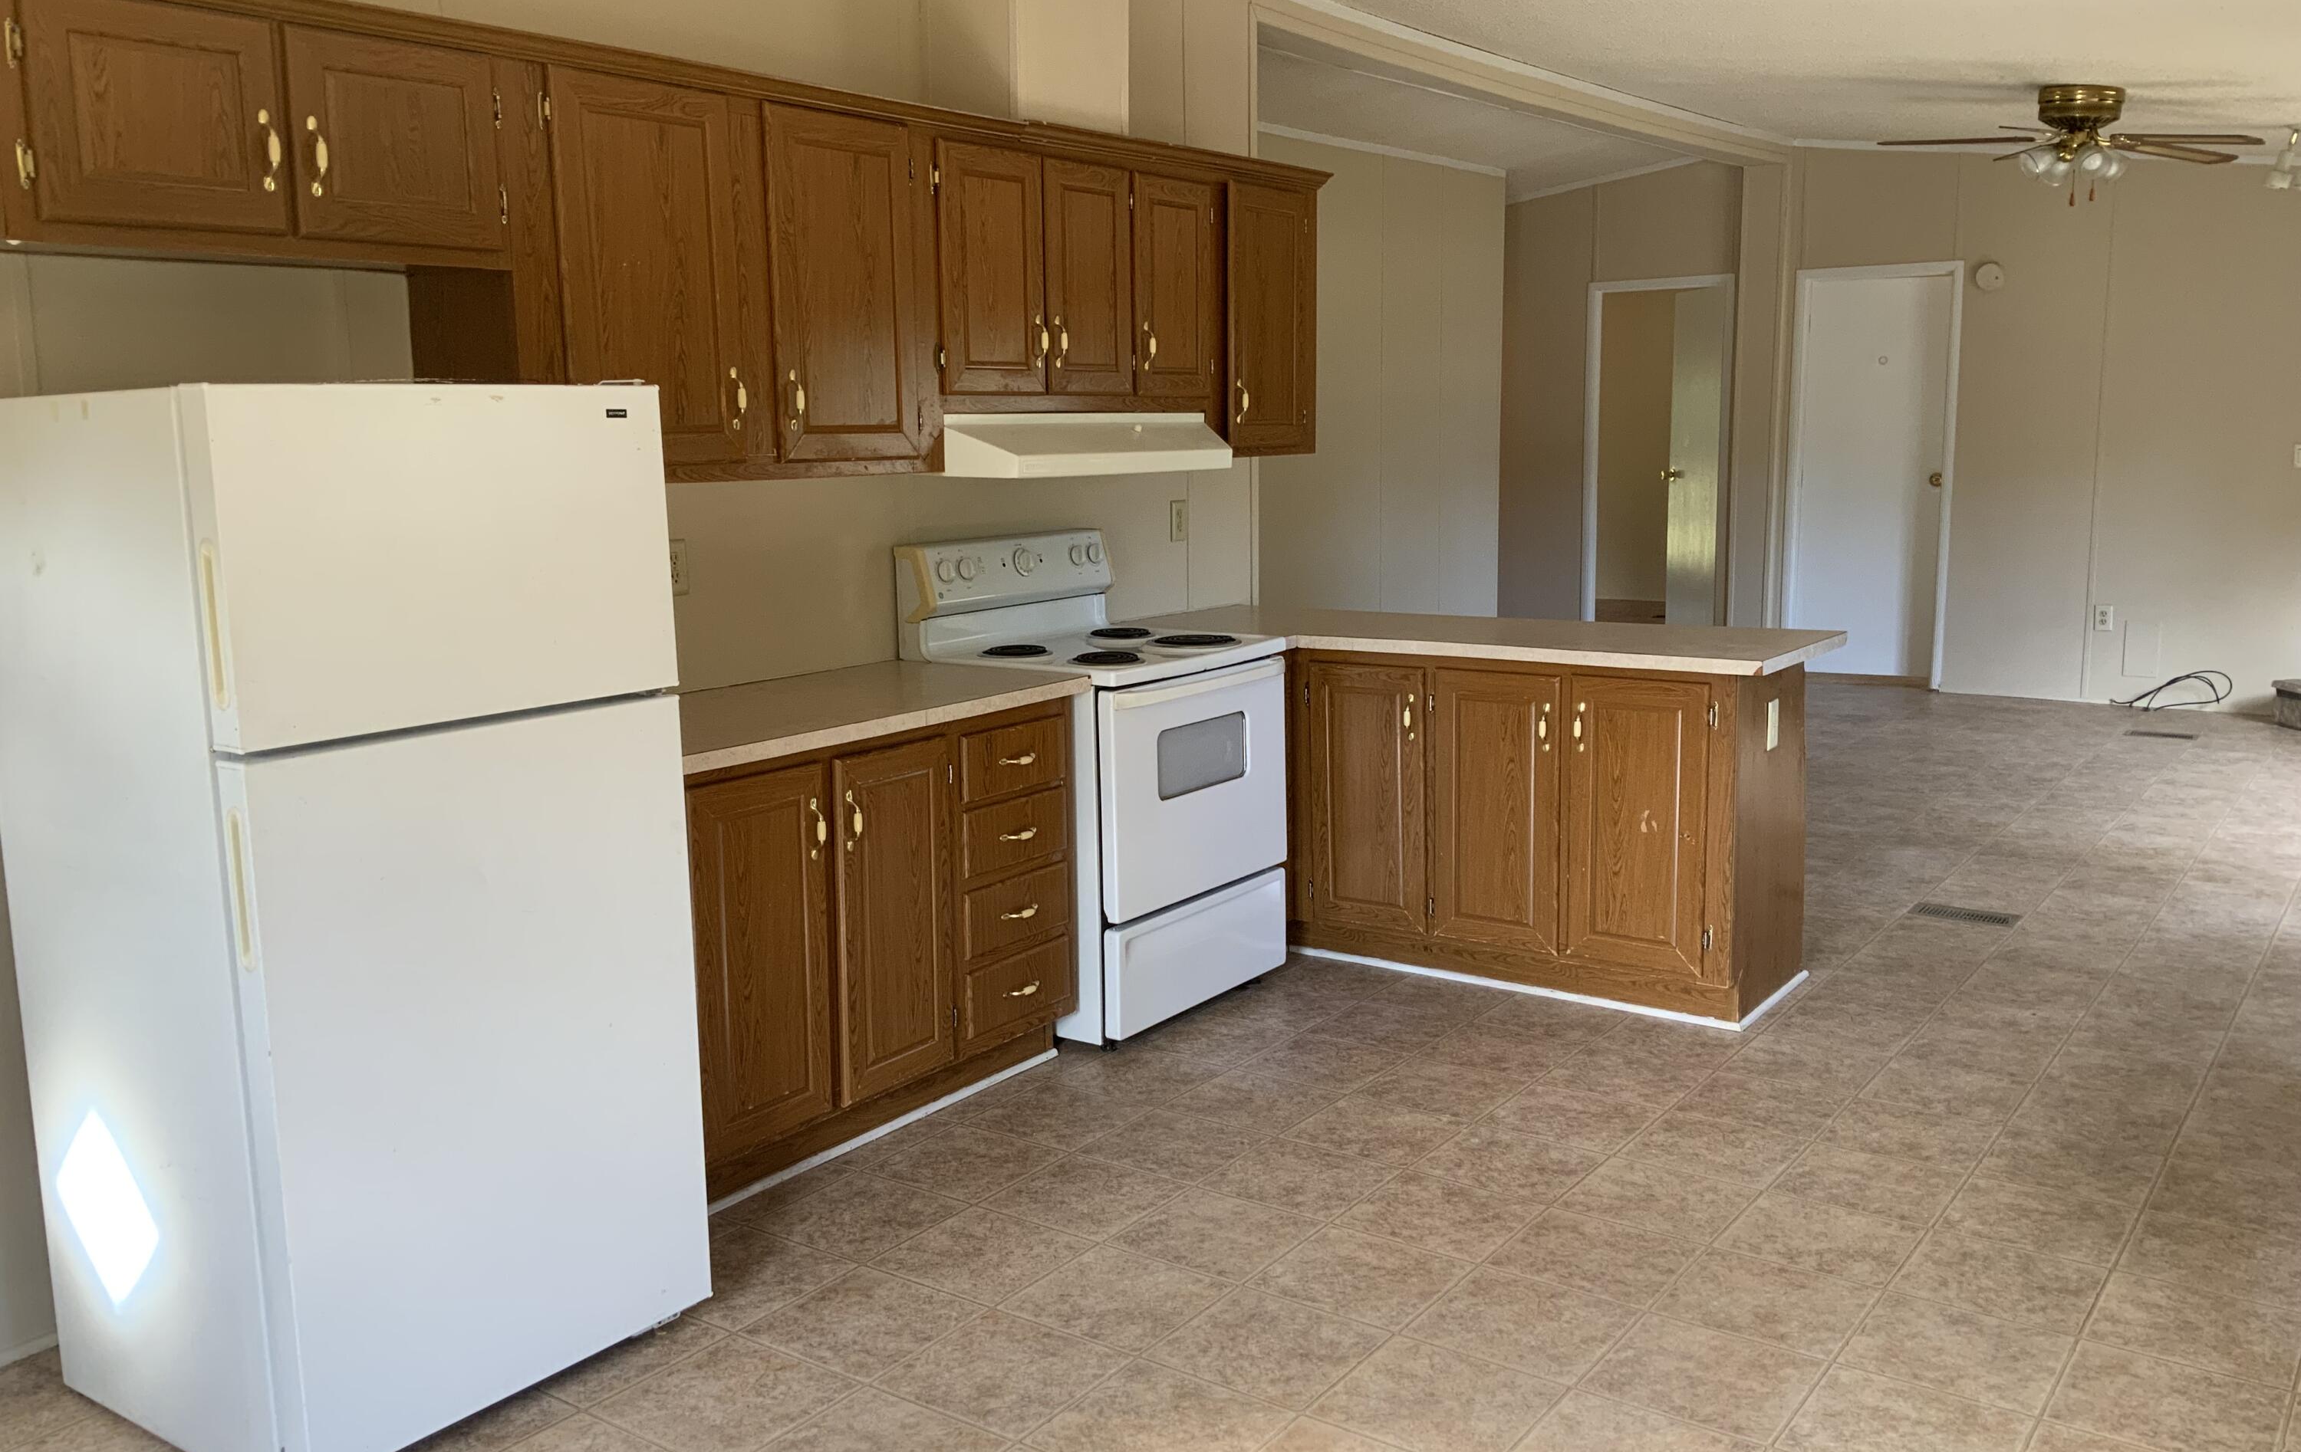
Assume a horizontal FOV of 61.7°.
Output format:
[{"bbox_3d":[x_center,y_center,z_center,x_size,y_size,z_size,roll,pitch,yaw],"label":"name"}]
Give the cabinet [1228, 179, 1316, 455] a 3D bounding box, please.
[{"bbox_3d":[0.222,-1.160,5.562,0.315,0.750,0.468,6,11,35],"label":"cabinet"}]

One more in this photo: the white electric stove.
[{"bbox_3d":[-0.118,0.118,4.902,0.680,1.175,0.757,6,11,35],"label":"white electric stove"}]

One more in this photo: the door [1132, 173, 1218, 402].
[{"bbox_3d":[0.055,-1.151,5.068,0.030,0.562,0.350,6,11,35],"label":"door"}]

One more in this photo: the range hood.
[{"bbox_3d":[-0.227,-0.711,4.863,0.445,0.150,1.070,6,11,35],"label":"range hood"}]

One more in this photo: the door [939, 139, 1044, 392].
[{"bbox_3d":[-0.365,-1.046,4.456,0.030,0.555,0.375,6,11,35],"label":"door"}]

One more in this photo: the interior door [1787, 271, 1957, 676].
[{"bbox_3d":[3.695,-1.259,9.887,0.750,2.070,0.050,6,11,35],"label":"interior door"}]

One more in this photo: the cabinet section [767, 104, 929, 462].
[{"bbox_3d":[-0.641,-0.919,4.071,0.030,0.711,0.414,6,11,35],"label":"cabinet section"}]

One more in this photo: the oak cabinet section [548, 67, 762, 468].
[{"bbox_3d":[-1.060,-0.863,3.760,0.310,0.727,0.471,6,11,34],"label":"oak cabinet section"}]

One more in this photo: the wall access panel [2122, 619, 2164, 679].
[{"bbox_3d":[4.729,-0.362,9.188,0.154,0.266,0.020,6,12,35],"label":"wall access panel"}]

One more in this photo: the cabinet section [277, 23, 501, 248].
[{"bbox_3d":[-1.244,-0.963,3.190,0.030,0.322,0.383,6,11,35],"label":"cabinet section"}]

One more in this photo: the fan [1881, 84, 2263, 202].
[{"bbox_3d":[3.071,-1.937,6.400,1.330,0.390,1.330,6,11,35],"label":"fan"}]

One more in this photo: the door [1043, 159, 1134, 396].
[{"bbox_3d":[-0.145,-1.103,4.781,0.035,0.557,0.355,6,11,34],"label":"door"}]

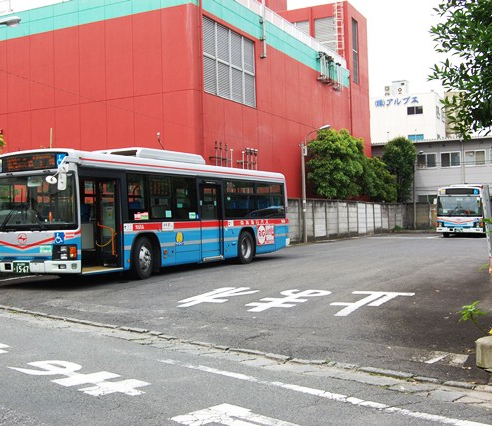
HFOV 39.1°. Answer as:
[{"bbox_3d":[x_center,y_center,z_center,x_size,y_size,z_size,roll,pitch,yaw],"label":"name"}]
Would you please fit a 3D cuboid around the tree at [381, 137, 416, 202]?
[{"bbox_3d":[10.489,-2.022,47.500,2.468,6.443,2.468,-2,-2,19],"label":"tree"}]

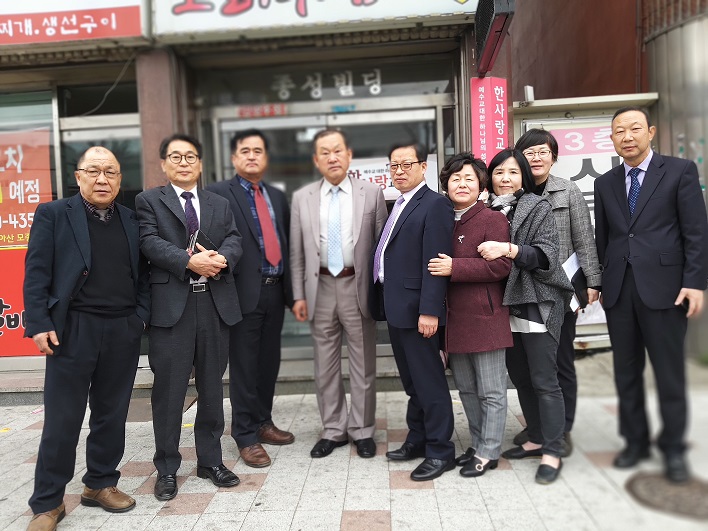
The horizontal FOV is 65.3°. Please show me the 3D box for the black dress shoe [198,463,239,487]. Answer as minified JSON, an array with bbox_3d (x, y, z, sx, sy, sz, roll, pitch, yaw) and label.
[{"bbox_3d":[-0.676,0.996,2.742,0.295,0.110,0.105,0,3,43],"label":"black dress shoe"}]

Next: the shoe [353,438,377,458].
[{"bbox_3d":[0.052,0.951,3.039,0.108,0.110,0.290,-3,3,-7],"label":"shoe"}]

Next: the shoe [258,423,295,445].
[{"bbox_3d":[-0.476,0.962,3.185,0.285,0.105,0.105,-1,3,23],"label":"shoe"}]

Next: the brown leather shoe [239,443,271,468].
[{"bbox_3d":[-0.529,0.980,2.956,0.110,0.110,0.290,-4,3,-26],"label":"brown leather shoe"}]

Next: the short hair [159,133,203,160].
[{"bbox_3d":[-0.826,-0.557,2.627,0.205,0.165,0.215,-3,3,-16],"label":"short hair"}]

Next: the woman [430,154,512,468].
[{"bbox_3d":[0.585,0.219,2.733,0.450,1.550,0.400,0,3,41],"label":"woman"}]

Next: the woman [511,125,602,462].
[{"bbox_3d":[1.044,0.124,2.913,0.500,1.670,0.360,-1,3,20],"label":"woman"}]

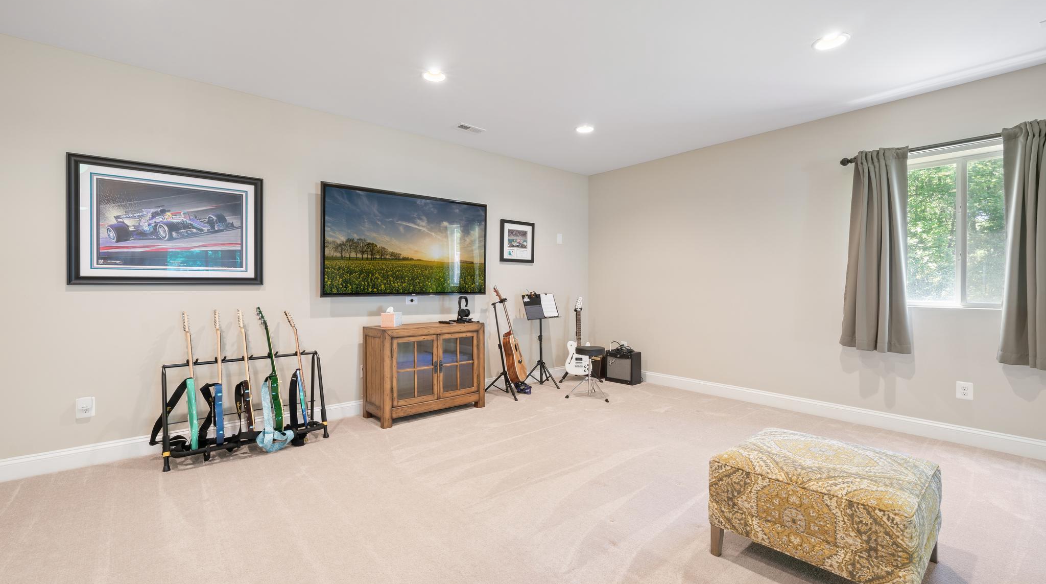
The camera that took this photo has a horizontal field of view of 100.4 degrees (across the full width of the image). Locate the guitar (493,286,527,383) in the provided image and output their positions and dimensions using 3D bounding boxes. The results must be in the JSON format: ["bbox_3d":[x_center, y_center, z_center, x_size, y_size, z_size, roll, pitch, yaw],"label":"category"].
[{"bbox_3d":[-0.178,0.475,4.750,0.118,1.040,0.390,-15,-4,16],"label":"guitar"}]

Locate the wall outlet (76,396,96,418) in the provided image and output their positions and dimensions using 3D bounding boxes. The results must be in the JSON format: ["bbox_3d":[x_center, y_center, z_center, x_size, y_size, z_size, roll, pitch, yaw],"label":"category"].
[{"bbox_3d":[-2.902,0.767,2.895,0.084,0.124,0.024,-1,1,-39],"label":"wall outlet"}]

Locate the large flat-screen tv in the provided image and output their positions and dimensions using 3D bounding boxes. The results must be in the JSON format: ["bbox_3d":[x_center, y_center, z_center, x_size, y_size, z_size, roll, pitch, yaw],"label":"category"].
[{"bbox_3d":[-1.080,-0.459,4.300,1.687,0.979,0.060,-1,3,-39],"label":"large flat-screen tv"}]

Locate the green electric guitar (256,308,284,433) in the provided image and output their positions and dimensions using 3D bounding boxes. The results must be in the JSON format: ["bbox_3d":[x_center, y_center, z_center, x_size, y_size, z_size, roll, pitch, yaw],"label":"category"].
[{"bbox_3d":[-1.973,0.592,3.382,0.080,0.985,0.330,-7,-5,-41],"label":"green electric guitar"}]

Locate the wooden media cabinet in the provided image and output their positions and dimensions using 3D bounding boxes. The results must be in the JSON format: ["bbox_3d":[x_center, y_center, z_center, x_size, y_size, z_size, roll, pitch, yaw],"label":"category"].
[{"bbox_3d":[-0.916,0.729,4.151,1.040,0.828,0.440,-1,1,-40],"label":"wooden media cabinet"}]

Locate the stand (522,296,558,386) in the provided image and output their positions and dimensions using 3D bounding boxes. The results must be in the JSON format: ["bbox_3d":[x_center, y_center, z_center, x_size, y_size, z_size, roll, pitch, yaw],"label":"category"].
[{"bbox_3d":[0.257,0.573,5.247,0.520,1.100,0.400,-1,1,-40],"label":"stand"}]

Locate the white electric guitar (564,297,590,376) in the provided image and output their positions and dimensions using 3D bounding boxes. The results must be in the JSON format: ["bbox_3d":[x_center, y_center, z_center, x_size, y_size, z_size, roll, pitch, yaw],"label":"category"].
[{"bbox_3d":[0.707,0.559,5.520,0.325,0.985,0.070,2,-12,2],"label":"white electric guitar"}]

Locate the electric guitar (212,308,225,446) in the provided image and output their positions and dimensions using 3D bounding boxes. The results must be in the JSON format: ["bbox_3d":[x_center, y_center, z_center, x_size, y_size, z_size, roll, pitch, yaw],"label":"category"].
[{"bbox_3d":[-2.227,0.606,3.173,0.065,0.975,0.325,-1,-8,-40],"label":"electric guitar"}]

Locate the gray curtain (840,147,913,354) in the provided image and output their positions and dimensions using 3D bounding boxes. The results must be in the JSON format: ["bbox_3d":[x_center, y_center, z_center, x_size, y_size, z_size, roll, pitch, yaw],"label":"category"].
[{"bbox_3d":[2.934,-0.340,3.627,0.120,1.625,0.460,-1,1,-40],"label":"gray curtain"}]

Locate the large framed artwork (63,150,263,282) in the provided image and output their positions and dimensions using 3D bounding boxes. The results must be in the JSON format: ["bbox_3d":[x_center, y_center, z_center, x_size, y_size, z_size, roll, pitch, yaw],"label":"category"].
[{"bbox_3d":[-2.521,-0.479,3.171,1.100,0.853,0.035,-1,1,-40],"label":"large framed artwork"}]

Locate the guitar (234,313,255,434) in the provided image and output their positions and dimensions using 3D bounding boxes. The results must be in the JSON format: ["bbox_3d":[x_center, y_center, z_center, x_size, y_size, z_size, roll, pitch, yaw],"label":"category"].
[{"bbox_3d":[-2.077,0.606,3.267,0.070,0.960,0.320,-7,-7,-28],"label":"guitar"}]

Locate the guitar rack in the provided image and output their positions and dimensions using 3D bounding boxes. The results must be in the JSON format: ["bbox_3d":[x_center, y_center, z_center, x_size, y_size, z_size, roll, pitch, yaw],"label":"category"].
[{"bbox_3d":[-2.059,0.822,3.284,1.020,0.670,0.434,-1,1,-39],"label":"guitar rack"}]

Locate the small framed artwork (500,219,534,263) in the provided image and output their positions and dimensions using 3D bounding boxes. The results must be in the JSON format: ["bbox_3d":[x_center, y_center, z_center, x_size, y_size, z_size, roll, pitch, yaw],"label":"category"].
[{"bbox_3d":[-0.068,-0.591,5.202,0.520,0.487,0.028,-1,1,-39],"label":"small framed artwork"}]

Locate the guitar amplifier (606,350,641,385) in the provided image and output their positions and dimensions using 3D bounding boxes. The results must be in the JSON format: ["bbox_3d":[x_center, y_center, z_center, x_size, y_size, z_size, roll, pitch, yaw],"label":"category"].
[{"bbox_3d":[1.253,0.930,5.425,0.385,0.378,0.212,1,1,43],"label":"guitar amplifier"}]

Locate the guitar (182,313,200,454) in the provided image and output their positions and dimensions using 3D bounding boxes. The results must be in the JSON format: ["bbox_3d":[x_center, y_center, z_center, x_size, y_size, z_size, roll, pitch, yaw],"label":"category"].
[{"bbox_3d":[-2.334,0.618,3.056,0.070,0.975,0.320,-5,-8,-34],"label":"guitar"}]

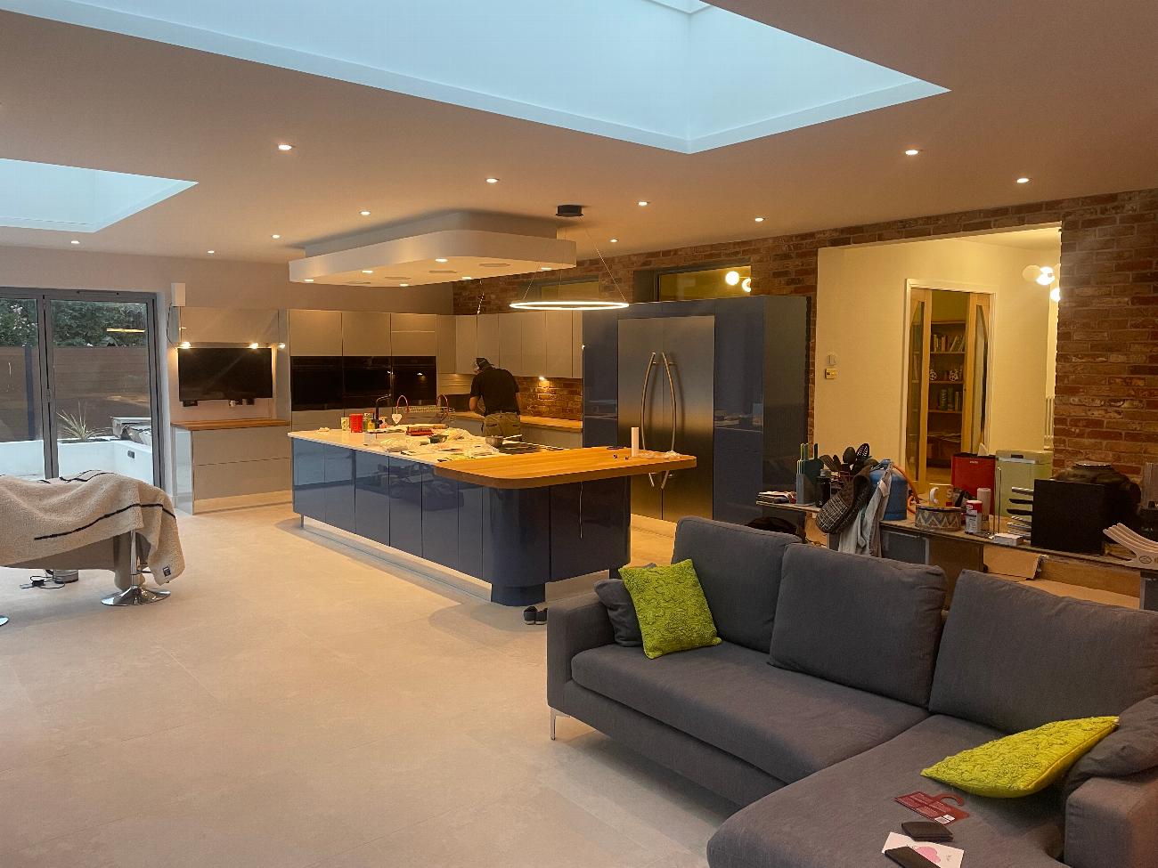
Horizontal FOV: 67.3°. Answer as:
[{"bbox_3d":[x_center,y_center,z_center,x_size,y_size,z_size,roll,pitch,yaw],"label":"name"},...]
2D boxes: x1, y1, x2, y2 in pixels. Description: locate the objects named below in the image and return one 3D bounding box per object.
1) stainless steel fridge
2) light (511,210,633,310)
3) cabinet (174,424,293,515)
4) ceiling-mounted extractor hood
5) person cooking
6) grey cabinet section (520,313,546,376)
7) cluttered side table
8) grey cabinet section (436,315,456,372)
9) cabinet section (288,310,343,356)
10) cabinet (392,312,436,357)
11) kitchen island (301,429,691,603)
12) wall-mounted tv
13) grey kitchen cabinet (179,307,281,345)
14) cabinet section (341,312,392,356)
[{"bbox_3d":[0.967,-0.130,8.015,0.650,1.850,1.172,-4,7,-40],"label":"stainless steel fridge"},{"bbox_3d":[-0.063,-1.197,5.972,0.824,0.670,0.824,0,5,0],"label":"light"},{"bbox_3d":[-3.736,0.330,9.408,1.050,0.900,0.668,-4,7,-40],"label":"cabinet"},{"bbox_3d":[-1.370,-1.530,7.461,1.110,0.335,2.930,-4,7,-40],"label":"ceiling-mounted extractor hood"},{"bbox_3d":[-0.875,-0.017,9.364,0.580,1.620,0.580,0,5,-3],"label":"person cooking"},{"bbox_3d":[-0.373,-1.019,9.889,0.340,0.717,0.465,-4,7,-39],"label":"grey cabinet section"},{"bbox_3d":[2.059,0.871,4.614,0.600,0.760,2.320,-4,7,-40],"label":"cluttered side table"},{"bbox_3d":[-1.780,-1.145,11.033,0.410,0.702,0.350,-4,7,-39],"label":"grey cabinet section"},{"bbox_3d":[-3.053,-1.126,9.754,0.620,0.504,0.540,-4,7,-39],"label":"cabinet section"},{"bbox_3d":[-2.156,-1.195,10.578,0.605,0.497,0.590,-4,7,-40],"label":"cabinet"},{"bbox_3d":[-0.932,0.537,7.283,1.690,0.905,3.690,-4,7,-40],"label":"kitchen island"},{"bbox_3d":[-3.841,-0.655,9.525,0.990,0.560,0.070,-4,7,-40],"label":"wall-mounted tv"},{"bbox_3d":[-3.812,-1.166,9.394,1.010,0.362,0.370,-4,7,-40],"label":"grey kitchen cabinet"},{"bbox_3d":[-2.581,-1.161,10.141,0.603,0.504,0.540,-4,7,-39],"label":"cabinet section"}]

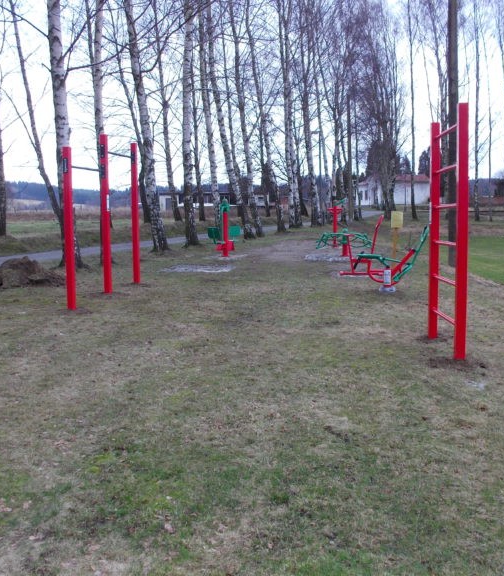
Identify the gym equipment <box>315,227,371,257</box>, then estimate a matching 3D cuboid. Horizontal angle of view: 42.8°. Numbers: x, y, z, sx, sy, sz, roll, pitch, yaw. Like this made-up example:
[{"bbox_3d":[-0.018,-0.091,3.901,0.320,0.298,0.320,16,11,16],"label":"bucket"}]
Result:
[{"bbox_3d":[2.517,-1.272,17.600,1.530,0.790,1.200,0,6,7],"label":"gym equipment"}]

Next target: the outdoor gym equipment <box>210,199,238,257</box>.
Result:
[{"bbox_3d":[-0.743,-1.664,17.700,0.500,1.570,1.300,2,7,19],"label":"outdoor gym equipment"}]

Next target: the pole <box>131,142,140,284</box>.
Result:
[{"bbox_3d":[-2.227,-1.424,12.300,0.115,2.700,0.115,1,6,10],"label":"pole"}]

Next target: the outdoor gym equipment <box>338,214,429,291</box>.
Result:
[{"bbox_3d":[2.575,-0.705,12.600,1.680,1.430,0.800,1,6,12],"label":"outdoor gym equipment"}]

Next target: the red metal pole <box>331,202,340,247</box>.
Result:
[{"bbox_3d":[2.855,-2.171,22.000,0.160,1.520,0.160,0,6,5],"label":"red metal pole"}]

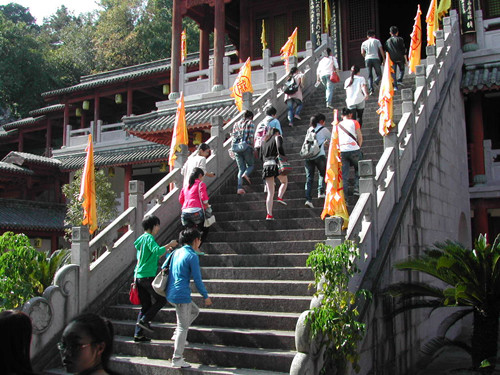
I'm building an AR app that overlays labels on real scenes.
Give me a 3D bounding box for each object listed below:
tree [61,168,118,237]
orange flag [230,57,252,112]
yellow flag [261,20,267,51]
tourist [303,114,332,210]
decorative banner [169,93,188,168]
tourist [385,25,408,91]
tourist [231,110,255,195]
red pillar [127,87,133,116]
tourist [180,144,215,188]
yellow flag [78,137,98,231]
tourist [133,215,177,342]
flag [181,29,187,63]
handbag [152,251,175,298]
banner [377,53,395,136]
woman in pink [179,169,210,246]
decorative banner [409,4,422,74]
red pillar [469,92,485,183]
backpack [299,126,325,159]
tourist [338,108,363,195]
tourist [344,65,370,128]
[{"bbox_3d":[-3.947,1.033,13.500,1.450,3.000,1.400,0,-5,0],"label":"tree"},{"bbox_3d":[-0.197,-2.383,12.700,0.500,1.300,0.200,-1,-6,8],"label":"orange flag"},{"bbox_3d":[0.437,-4.850,17.749,0.200,1.050,0.150,-4,-9,29],"label":"yellow flag"},{"bbox_3d":[1.130,-0.439,9.188,0.440,1.610,0.480,-5,-9,35],"label":"tourist"},{"bbox_3d":[-1.355,-1.099,10.400,0.400,1.380,0.200,0,-5,5],"label":"decorative banner"},{"bbox_3d":[3.598,-3.127,13.437,0.530,1.660,0.430,-4,-8,25],"label":"tourist"},{"bbox_3d":[-0.143,-0.670,10.500,0.440,1.600,0.460,-2,-6,25],"label":"tourist"},{"bbox_3d":[-5.439,-3.360,24.918,0.210,2.346,0.210,-4,-9,29],"label":"red pillar"},{"bbox_3d":[-0.913,0.071,9.549,0.500,1.580,0.550,-6,-10,40],"label":"tourist"},{"bbox_3d":[-2.251,-0.042,7.650,0.250,1.360,0.130,-1,-8,10],"label":"yellow flag"},{"bbox_3d":[-1.197,1.110,6.847,0.430,1.540,0.480,-6,-10,40],"label":"tourist"},{"bbox_3d":[-2.395,-5.115,19.771,0.200,1.150,0.150,-4,-9,29],"label":"flag"},{"bbox_3d":[-1.018,1.018,6.500,0.160,0.520,0.320,2,-6,-15],"label":"handbag"},{"bbox_3d":[2.123,-1.457,8.600,0.320,1.330,0.200,-1,-6,15],"label":"banner"},{"bbox_3d":[-0.807,0.457,8.053,0.460,1.530,0.450,-4,-9,26],"label":"woman in pink"},{"bbox_3d":[3.302,-2.952,10.950,0.320,1.400,0.200,-2,-6,17],"label":"decorative banner"},{"bbox_3d":[5.904,-1.294,14.183,0.280,2.452,0.280,-4,-9,29],"label":"red pillar"},{"bbox_3d":[0.999,-0.731,8.920,0.320,0.460,0.220,-5,-27,36],"label":"backpack"},{"bbox_3d":[1.720,-0.559,9.300,0.480,1.620,0.420,-2,-6,22],"label":"tourist"},{"bbox_3d":[2.192,-1.738,11.191,0.480,1.520,0.420,-4,-9,27],"label":"tourist"}]

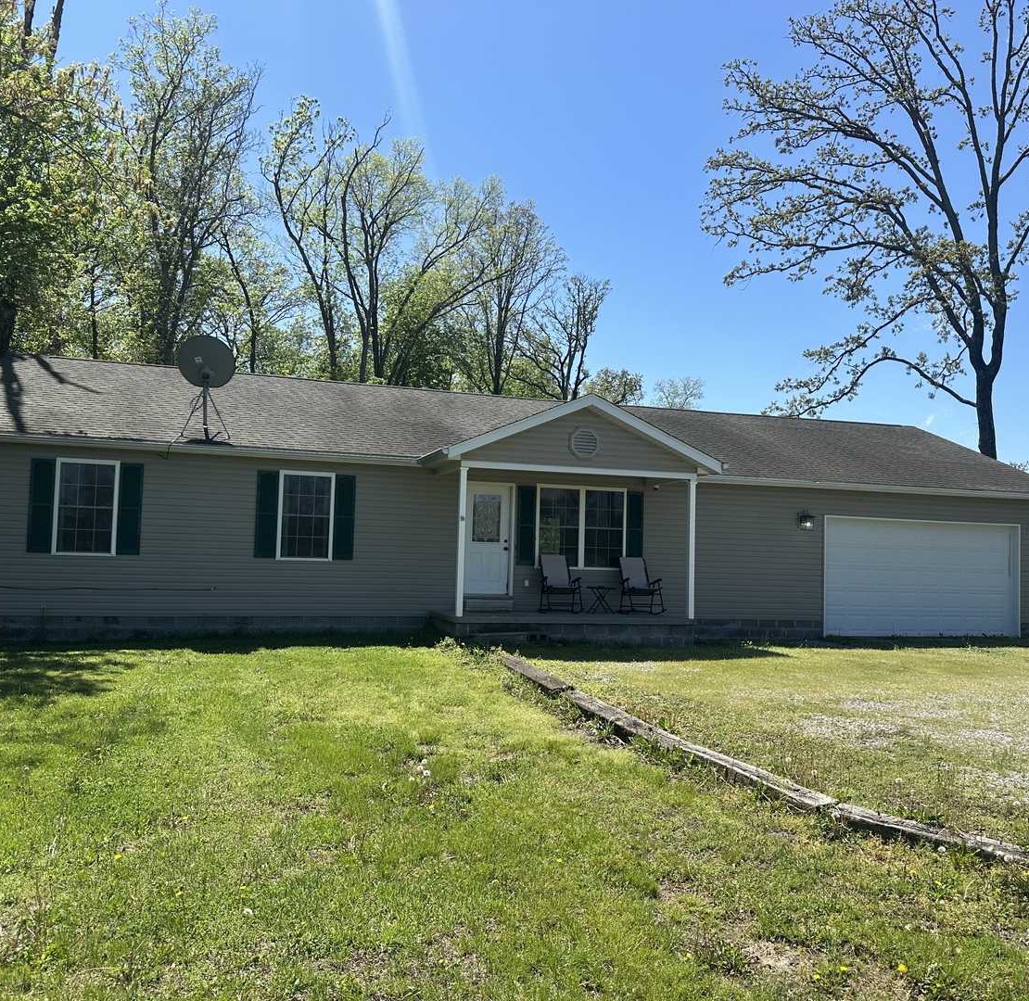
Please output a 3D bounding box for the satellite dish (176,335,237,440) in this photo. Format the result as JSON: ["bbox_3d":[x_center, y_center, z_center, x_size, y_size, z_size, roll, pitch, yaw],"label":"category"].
[{"bbox_3d":[-5.226,-1.866,15.704,0.960,1.720,0.750,3,-3,-18],"label":"satellite dish"}]

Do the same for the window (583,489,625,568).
[{"bbox_3d":[1.695,0.543,17.608,0.860,1.460,0.100,3,-3,-18],"label":"window"}]

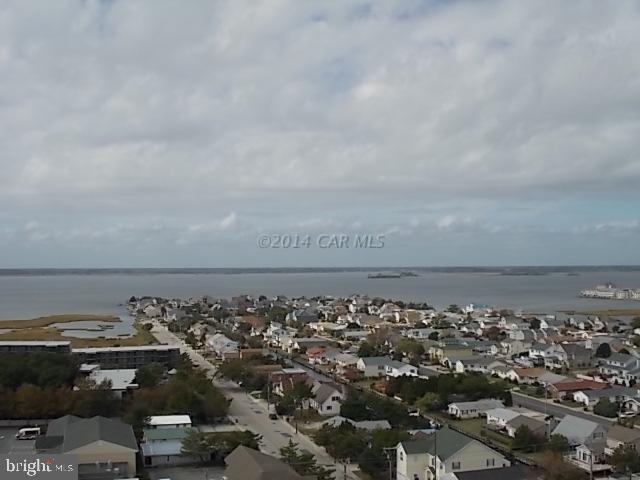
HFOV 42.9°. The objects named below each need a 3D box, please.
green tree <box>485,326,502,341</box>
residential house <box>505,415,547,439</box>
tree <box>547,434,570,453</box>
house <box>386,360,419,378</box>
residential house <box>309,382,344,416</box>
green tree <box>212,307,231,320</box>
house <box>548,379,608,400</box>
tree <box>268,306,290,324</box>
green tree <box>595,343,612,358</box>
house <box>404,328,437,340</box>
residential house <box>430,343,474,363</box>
[{"bbox_3d":[91.770,50.100,432.520,9.500,8.400,9.500,0,-2,0],"label":"green tree"},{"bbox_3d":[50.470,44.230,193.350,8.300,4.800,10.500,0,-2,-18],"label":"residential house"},{"bbox_3d":[54.151,46.146,184.705,5.180,4.010,4.980,-1,-2,16],"label":"tree"},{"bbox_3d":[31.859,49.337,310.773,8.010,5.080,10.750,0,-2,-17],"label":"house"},{"bbox_3d":[2.050,47.139,241.543,7.600,7.200,13.000,0,-2,-15],"label":"residential house"},{"bbox_3d":[-77.889,59.031,643.212,12.000,10.000,11.640,0,-2,0],"label":"green tree"},{"bbox_3d":[81.895,47.650,258.977,17.100,5.080,7.820,0,-2,-17],"label":"house"},{"bbox_3d":[-28.803,53.737,578.545,14.170,12.220,13.190,0,-2,-3],"label":"tree"},{"bbox_3d":[123.969,49.112,355.727,7.040,7.430,7.040,-1,-2,19],"label":"green tree"},{"bbox_3d":[54.840,52.200,448.180,15.000,5.600,9.000,0,-2,-18],"label":"house"},{"bbox_3d":[54.890,47.380,338.330,13.300,8.000,9.000,0,-2,-18],"label":"residential house"}]

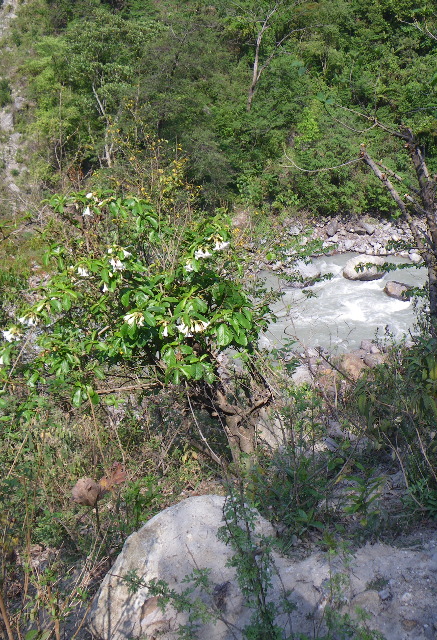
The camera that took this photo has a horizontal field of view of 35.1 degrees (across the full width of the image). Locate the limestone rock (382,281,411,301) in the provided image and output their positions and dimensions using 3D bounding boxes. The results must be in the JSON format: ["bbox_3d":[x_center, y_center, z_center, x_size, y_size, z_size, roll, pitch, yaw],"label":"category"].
[{"bbox_3d":[7.652,-1.261,29.500,1.300,0.750,1.000,0,16,0],"label":"limestone rock"}]

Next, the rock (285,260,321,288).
[{"bbox_3d":[3.895,-2.110,32.000,1.650,1.050,1.500,0,16,0],"label":"rock"}]

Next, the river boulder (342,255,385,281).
[{"bbox_3d":[6.934,-2.510,33.000,2.000,1.100,1.500,0,16,0],"label":"river boulder"}]

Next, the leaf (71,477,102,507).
[{"bbox_3d":[-0.612,0.795,3.200,0.140,0.125,0.090,0,16,0],"label":"leaf"}]

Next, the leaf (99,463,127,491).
[{"bbox_3d":[-0.499,0.742,3.250,0.130,0.130,0.070,0,16,0],"label":"leaf"}]

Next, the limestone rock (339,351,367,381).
[{"bbox_3d":[3.786,1.286,19.500,0.800,0.720,0.750,0,16,0],"label":"limestone rock"}]

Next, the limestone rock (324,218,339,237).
[{"bbox_3d":[6.877,-5.630,42.000,0.850,1.000,0.850,0,16,0],"label":"limestone rock"}]

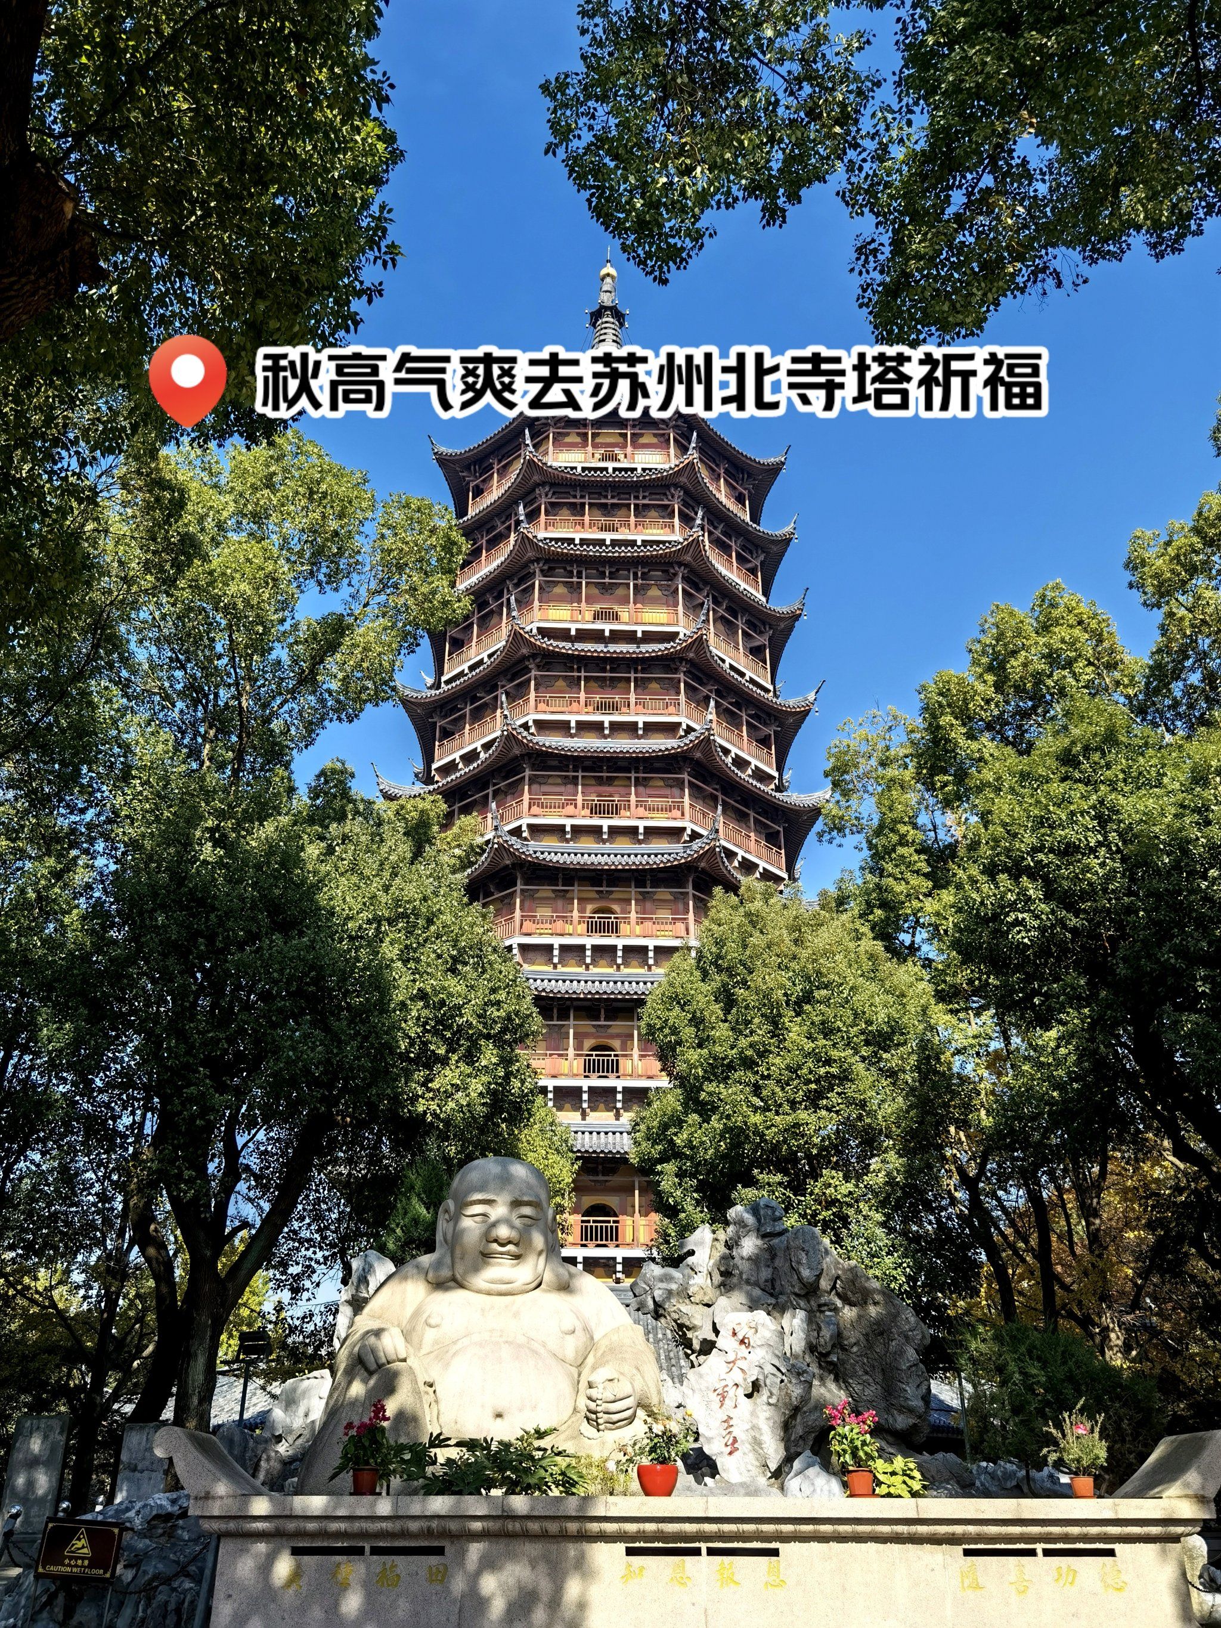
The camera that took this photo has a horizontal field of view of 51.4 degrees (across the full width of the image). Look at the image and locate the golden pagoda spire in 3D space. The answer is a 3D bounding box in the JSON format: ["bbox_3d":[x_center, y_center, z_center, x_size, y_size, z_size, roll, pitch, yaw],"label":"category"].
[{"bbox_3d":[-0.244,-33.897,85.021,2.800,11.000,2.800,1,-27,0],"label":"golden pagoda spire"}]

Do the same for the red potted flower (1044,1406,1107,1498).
[{"bbox_3d":[2.799,3.823,7.652,0.383,0.493,0.340,0,-28,0],"label":"red potted flower"}]

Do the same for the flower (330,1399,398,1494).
[{"bbox_3d":[-1.487,3.814,7.657,0.406,0.514,0.340,0,-28,0],"label":"flower"}]

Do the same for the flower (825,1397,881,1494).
[{"bbox_3d":[1.453,3.814,7.657,0.337,0.514,0.320,0,-28,0],"label":"flower"}]

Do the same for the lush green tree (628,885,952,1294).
[{"bbox_3d":[3.131,6.089,20.564,5.515,11.103,5.515,0,-28,0],"label":"lush green tree"}]

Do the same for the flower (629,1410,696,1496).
[{"bbox_3d":[0.314,3.839,7.643,0.406,0.457,0.360,0,-28,0],"label":"flower"}]

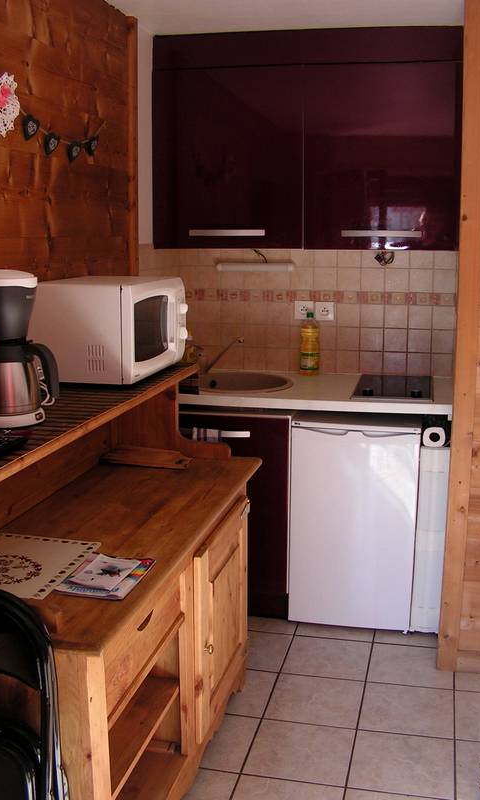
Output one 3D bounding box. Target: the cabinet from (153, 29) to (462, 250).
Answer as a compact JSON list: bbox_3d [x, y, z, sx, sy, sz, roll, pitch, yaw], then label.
[{"bbox_3d":[0.280,-1.024,3.312,1.209,0.848,0.364,3,11,13],"label":"cabinet"}]

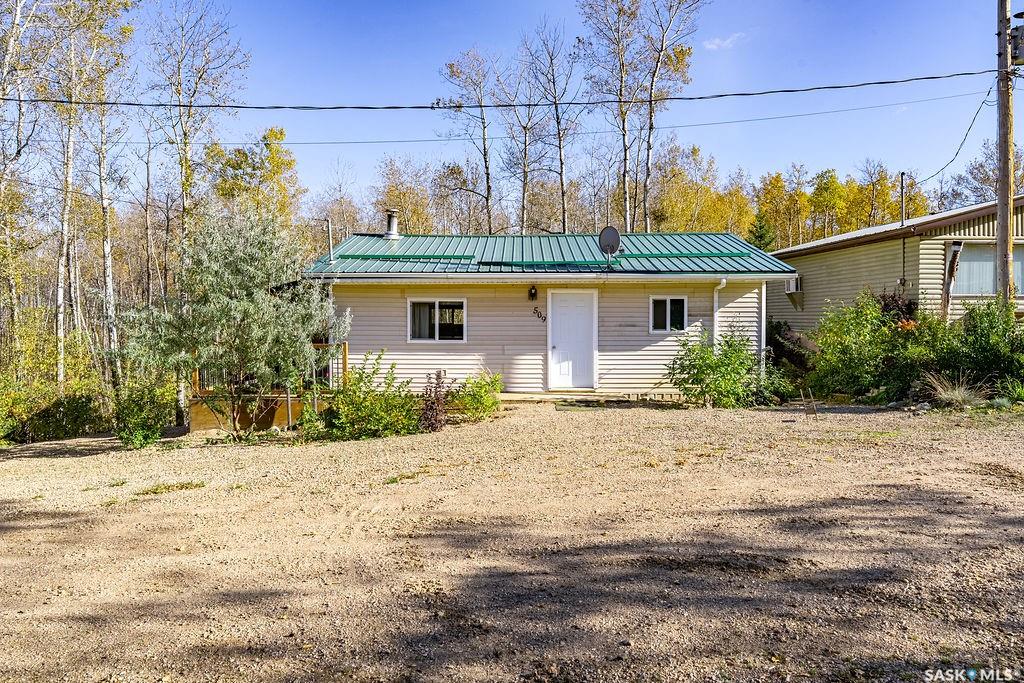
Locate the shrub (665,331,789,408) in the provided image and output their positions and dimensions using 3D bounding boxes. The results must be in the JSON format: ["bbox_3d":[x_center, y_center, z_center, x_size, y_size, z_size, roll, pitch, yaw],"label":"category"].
[{"bbox_3d":[4.253,0.529,14.100,2.458,1.494,1.600,0,0,0],"label":"shrub"}]

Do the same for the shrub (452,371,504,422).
[{"bbox_3d":[-0.640,1.002,13.200,1.002,0.927,0.950,0,0,0],"label":"shrub"}]

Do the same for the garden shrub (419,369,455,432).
[{"bbox_3d":[-1.320,1.048,12.600,0.602,1.069,0.650,0,0,0],"label":"garden shrub"}]

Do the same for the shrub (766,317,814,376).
[{"bbox_3d":[6.500,0.300,17.000,1.300,1.700,1.250,0,0,0],"label":"shrub"}]

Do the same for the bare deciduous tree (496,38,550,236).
[{"bbox_3d":[0.377,-5.268,28.200,2.141,13.335,2.141,0,0,0],"label":"bare deciduous tree"}]

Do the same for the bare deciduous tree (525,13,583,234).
[{"bbox_3d":[1.713,-5.658,28.000,2.283,14.117,2.283,0,0,0],"label":"bare deciduous tree"}]

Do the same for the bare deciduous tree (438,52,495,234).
[{"bbox_3d":[-1.779,-5.027,27.800,2.189,12.853,2.189,0,0,0],"label":"bare deciduous tree"}]

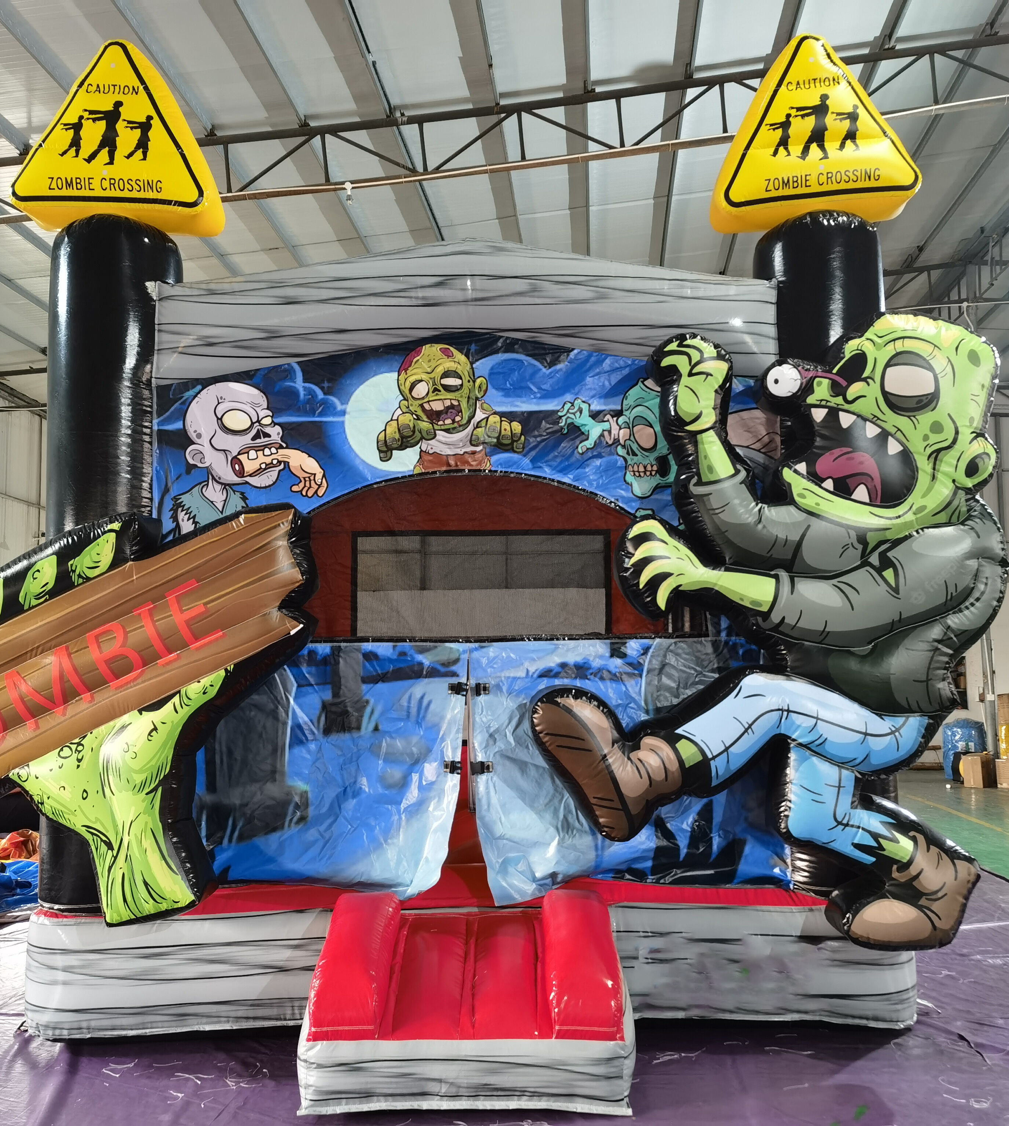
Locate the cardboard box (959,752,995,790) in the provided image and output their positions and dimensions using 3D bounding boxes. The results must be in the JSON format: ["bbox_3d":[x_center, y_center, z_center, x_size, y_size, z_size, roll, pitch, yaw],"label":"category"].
[{"bbox_3d":[6.303,2.750,15.516,0.330,0.430,0.420,-5,-7,42],"label":"cardboard box"}]

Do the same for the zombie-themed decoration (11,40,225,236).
[{"bbox_3d":[-1.913,-2.089,5.821,0.910,0.830,0.420,0,-5,0],"label":"zombie-themed decoration"}]

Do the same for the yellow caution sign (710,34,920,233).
[{"bbox_3d":[1.596,-2.234,6.092,0.980,0.920,0.420,-1,-6,6],"label":"yellow caution sign"}]

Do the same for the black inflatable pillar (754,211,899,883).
[{"bbox_3d":[1.612,-0.096,5.861,0.610,3.400,0.610,-1,-6,0],"label":"black inflatable pillar"}]

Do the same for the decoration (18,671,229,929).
[{"bbox_3d":[-1.672,1.026,5.222,0.930,1.086,0.420,-1,-6,0],"label":"decoration"}]

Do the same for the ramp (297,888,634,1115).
[{"bbox_3d":[-0.140,1.735,4.738,1.220,0.650,0.900,0,-5,0],"label":"ramp"}]

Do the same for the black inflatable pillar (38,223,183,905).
[{"bbox_3d":[-1.958,-0.054,5.857,0.610,3.400,0.610,-1,-6,0],"label":"black inflatable pillar"}]

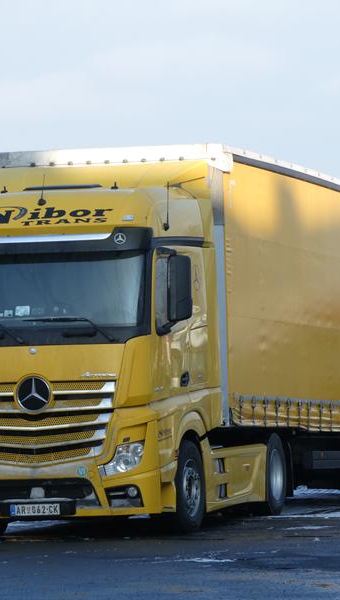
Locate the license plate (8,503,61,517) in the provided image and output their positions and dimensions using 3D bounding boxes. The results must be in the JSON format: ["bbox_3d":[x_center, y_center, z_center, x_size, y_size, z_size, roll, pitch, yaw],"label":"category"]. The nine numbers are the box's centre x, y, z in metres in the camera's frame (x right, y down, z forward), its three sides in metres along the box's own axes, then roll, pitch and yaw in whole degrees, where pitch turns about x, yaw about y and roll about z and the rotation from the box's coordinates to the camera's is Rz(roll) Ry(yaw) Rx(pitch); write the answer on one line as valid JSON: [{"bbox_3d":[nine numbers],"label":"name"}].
[{"bbox_3d":[-1.324,2.069,30.750,0.520,0.113,0.020,-2,-3,16],"label":"license plate"}]

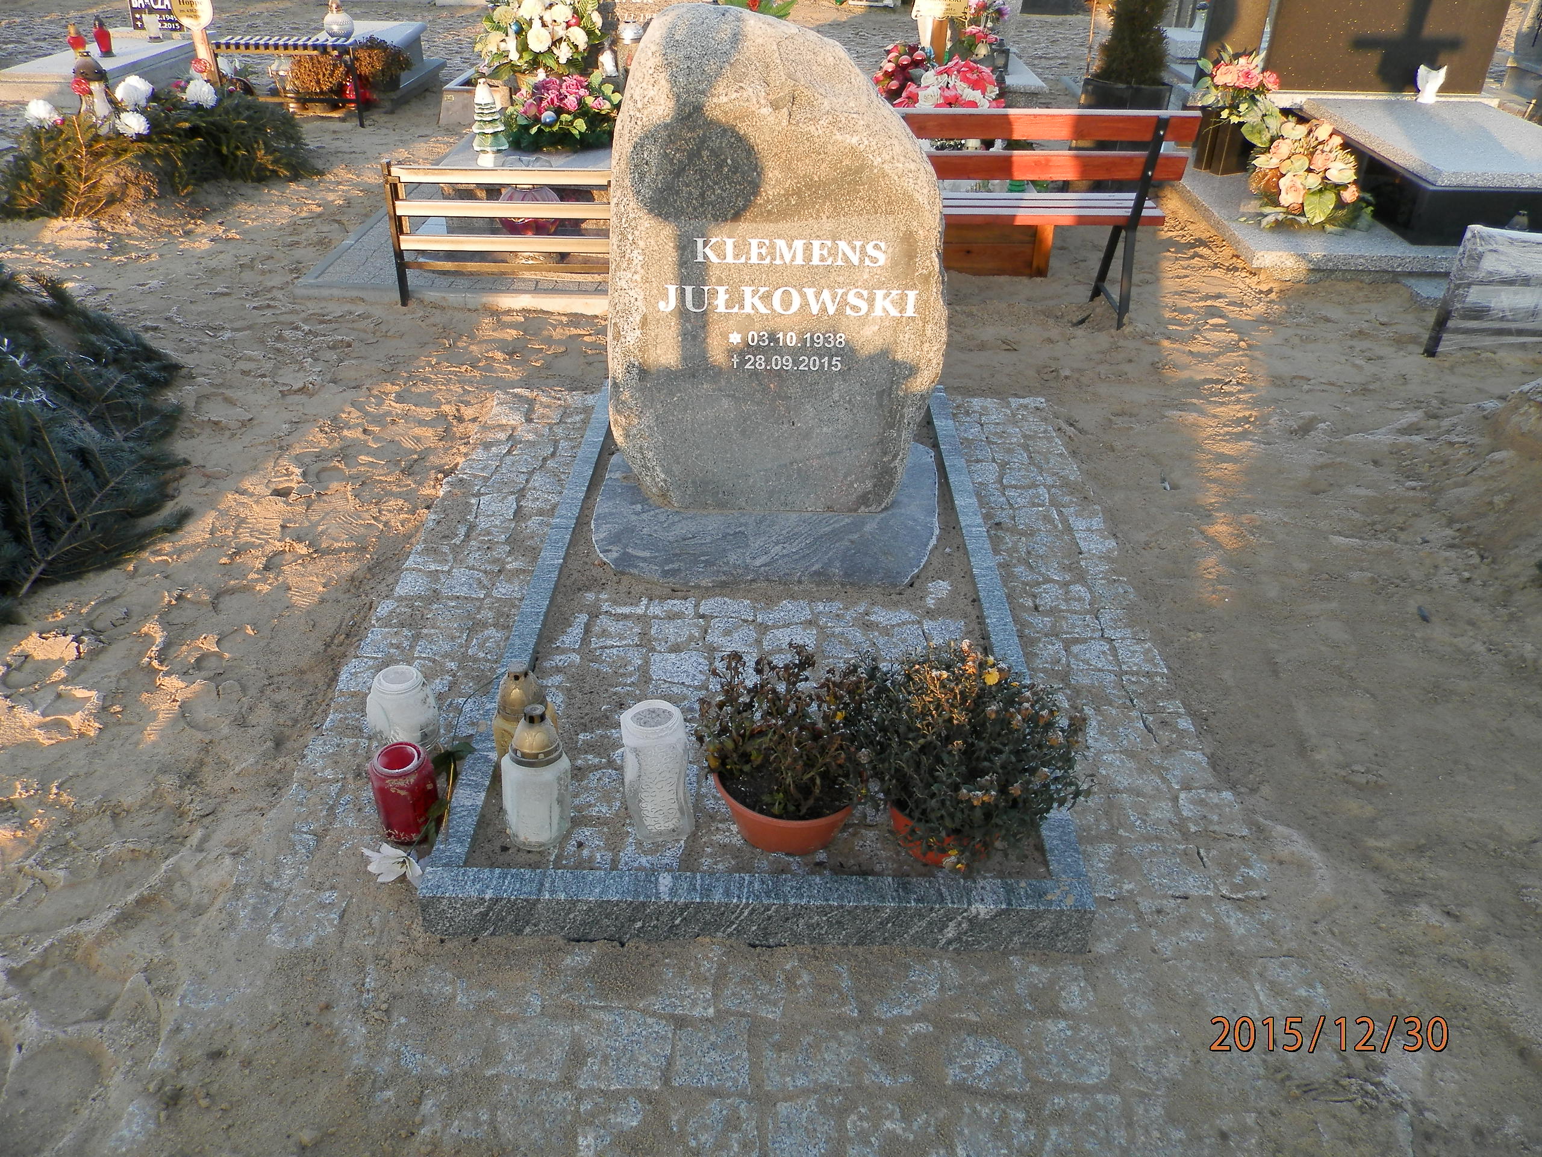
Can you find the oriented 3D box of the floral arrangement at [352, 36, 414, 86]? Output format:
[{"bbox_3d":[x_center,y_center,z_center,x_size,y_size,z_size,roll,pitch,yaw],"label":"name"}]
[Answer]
[{"bbox_3d":[-2.690,-3.578,7.735,0.420,0.340,0.420,1,32,1],"label":"floral arrangement"}]

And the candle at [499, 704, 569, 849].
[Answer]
[{"bbox_3d":[-0.339,0.282,1.608,0.096,0.235,0.096,5,33,-2],"label":"candle"}]

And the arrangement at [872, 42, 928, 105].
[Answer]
[{"bbox_3d":[0.705,-2.698,6.003,0.350,0.360,0.280,1,32,1],"label":"arrangement"}]

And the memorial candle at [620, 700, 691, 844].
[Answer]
[{"bbox_3d":[-0.168,0.284,1.637,0.091,0.205,0.091,-1,33,2],"label":"memorial candle"}]

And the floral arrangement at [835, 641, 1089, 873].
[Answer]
[{"bbox_3d":[0.301,0.289,1.848,0.390,0.320,0.350,1,32,1],"label":"floral arrangement"}]

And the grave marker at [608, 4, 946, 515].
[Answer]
[{"bbox_3d":[0.016,-0.734,2.657,0.820,1.110,0.310,1,32,1],"label":"grave marker"}]

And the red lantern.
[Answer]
[{"bbox_3d":[-0.560,0.324,1.698,0.098,0.141,0.098,5,33,-2],"label":"red lantern"}]

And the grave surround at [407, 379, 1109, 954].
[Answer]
[{"bbox_3d":[-0.004,-0.006,2.592,1.040,0.100,2.030,1,32,1],"label":"grave surround"}]

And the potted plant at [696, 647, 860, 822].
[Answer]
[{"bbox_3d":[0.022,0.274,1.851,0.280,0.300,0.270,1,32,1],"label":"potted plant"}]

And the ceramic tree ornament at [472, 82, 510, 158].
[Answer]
[{"bbox_3d":[-1.096,-1.762,4.314,0.138,0.287,0.138,1,33,0],"label":"ceramic tree ornament"}]

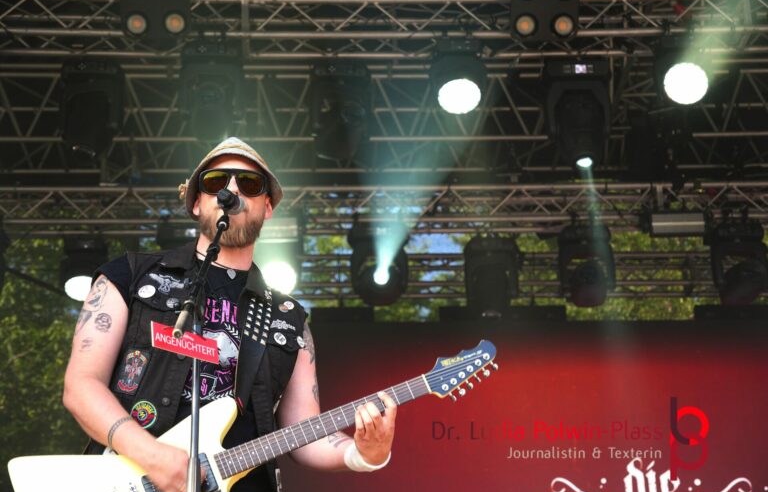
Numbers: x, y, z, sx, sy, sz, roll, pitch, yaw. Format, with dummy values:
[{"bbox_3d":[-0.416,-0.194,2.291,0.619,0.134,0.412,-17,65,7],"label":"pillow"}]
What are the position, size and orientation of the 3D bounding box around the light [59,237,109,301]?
[{"bbox_3d":[-2.133,0.185,11.564,0.350,0.430,0.320,0,-22,0],"label":"light"}]

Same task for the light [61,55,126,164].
[{"bbox_3d":[-1.768,-0.801,9.835,0.400,0.580,0.320,0,-22,0],"label":"light"}]

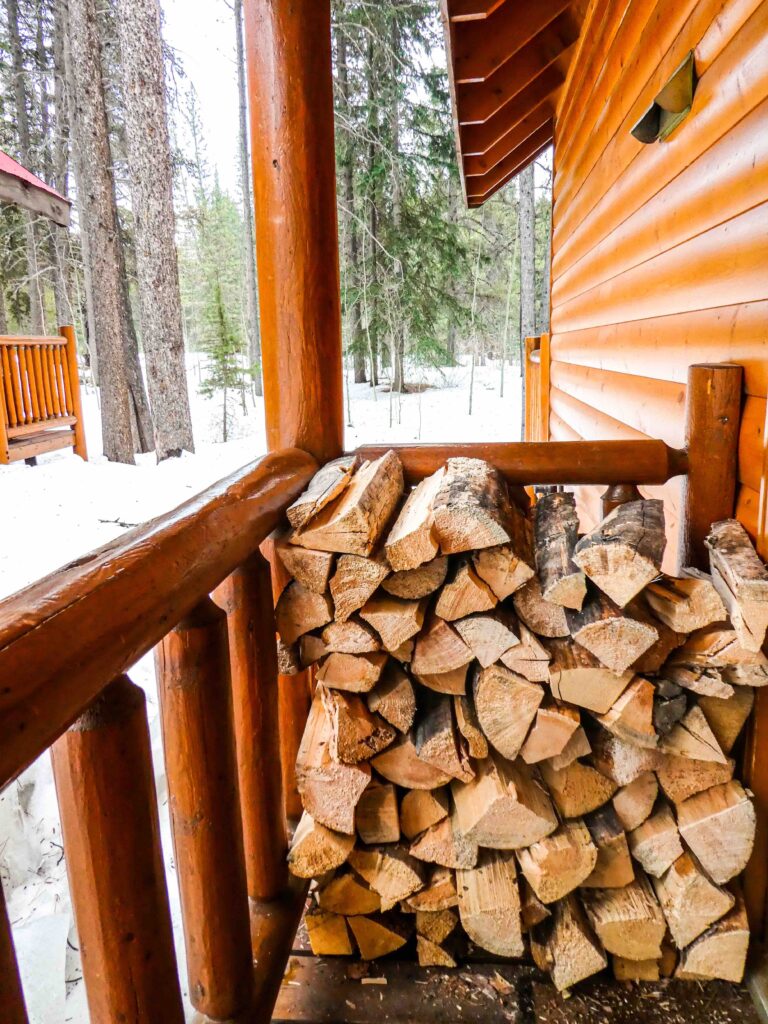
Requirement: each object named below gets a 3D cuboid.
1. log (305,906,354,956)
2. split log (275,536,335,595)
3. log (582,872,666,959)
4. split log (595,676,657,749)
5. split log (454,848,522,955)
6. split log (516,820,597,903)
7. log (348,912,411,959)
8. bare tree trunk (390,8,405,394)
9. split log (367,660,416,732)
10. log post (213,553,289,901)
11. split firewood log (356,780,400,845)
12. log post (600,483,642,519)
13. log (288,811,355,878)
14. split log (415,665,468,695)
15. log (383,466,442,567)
[{"bbox_3d":[-0.079,0.768,1.569,0.095,0.096,0.420,0,13,7],"label":"log"},{"bbox_3d":[-0.109,0.055,1.430,0.099,0.085,0.420,0,13,7],"label":"split log"},{"bbox_3d":[0.428,0.653,1.349,0.114,0.091,0.390,0,13,7],"label":"log"},{"bbox_3d":[0.408,0.270,1.309,0.092,0.120,0.410,0,13,8],"label":"split log"},{"bbox_3d":[0.211,0.671,1.417,0.112,0.116,0.410,0,13,8],"label":"split log"},{"bbox_3d":[0.313,0.558,1.377,0.131,0.110,0.410,0,13,8],"label":"split log"},{"bbox_3d":[0.016,0.718,1.476,0.117,0.101,0.410,0,13,8],"label":"log"},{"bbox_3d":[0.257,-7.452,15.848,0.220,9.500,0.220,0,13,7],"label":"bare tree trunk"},{"bbox_3d":[0.037,0.272,1.378,0.082,0.118,0.400,0,13,7],"label":"split log"},{"bbox_3d":[-0.215,0.389,1.222,0.073,0.615,0.073,0,13,7],"label":"log post"},{"bbox_3d":[0.013,0.505,1.463,0.083,0.132,0.370,0,13,7],"label":"split firewood log"},{"bbox_3d":[0.578,0.300,1.766,0.105,0.750,0.105,0,13,7],"label":"log post"},{"bbox_3d":[-0.091,0.576,1.479,0.123,0.118,0.380,0,13,7],"label":"log"},{"bbox_3d":[0.120,0.229,1.379,0.090,0.070,0.400,0,13,7],"label":"split log"},{"bbox_3d":[0.089,-0.005,1.369,0.089,0.096,0.420,1,16,11],"label":"log"}]

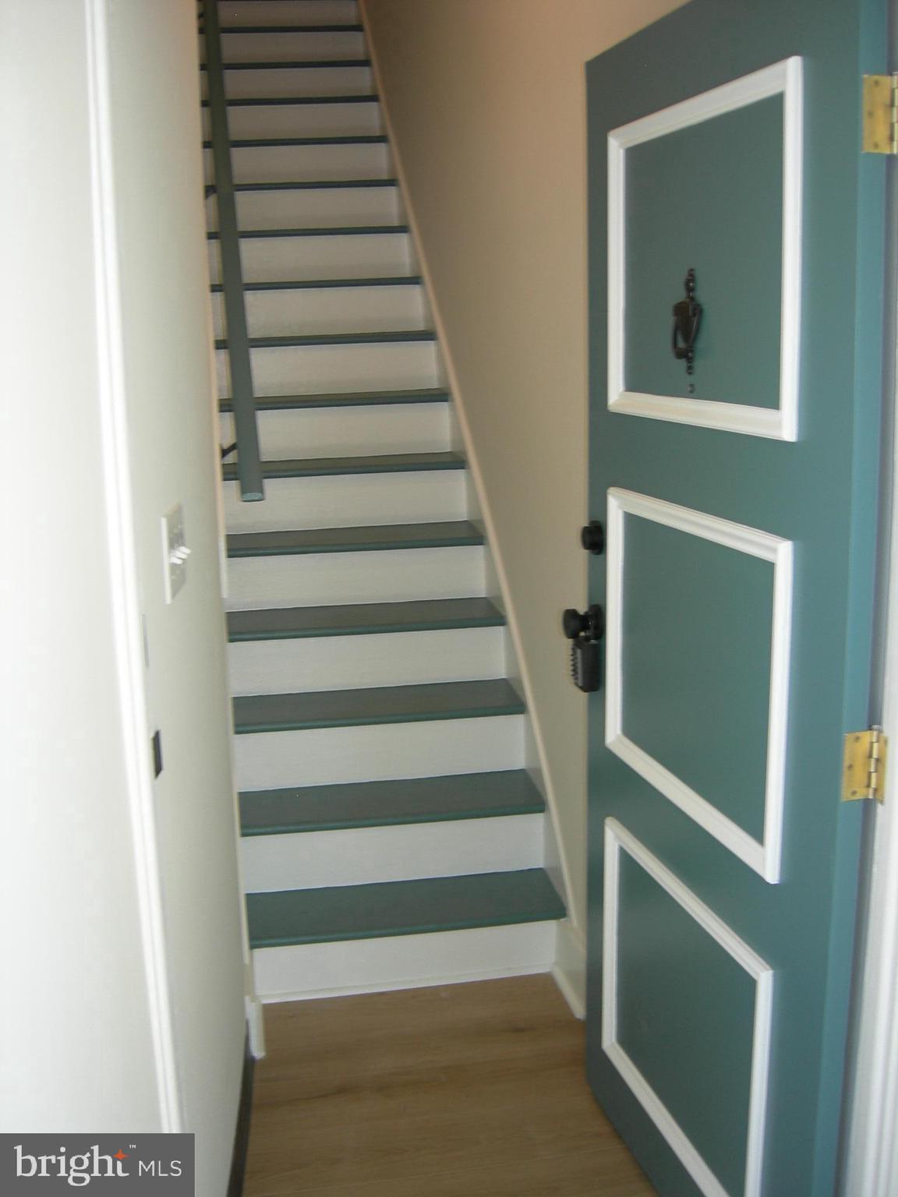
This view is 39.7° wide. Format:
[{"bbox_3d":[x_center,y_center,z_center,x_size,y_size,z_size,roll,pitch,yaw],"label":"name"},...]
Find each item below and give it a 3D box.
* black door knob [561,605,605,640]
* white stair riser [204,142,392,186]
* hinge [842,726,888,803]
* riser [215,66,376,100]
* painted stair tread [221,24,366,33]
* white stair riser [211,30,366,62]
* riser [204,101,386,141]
[{"bbox_3d":[0.253,0.045,2.357,0.059,0.065,0.064,-4,11,-14],"label":"black door knob"},{"bbox_3d":[-0.623,-1.760,5.100,0.770,0.178,0.020,-3,11,-8],"label":"white stair riser"},{"bbox_3d":[0.519,0.210,1.556,0.046,0.091,0.032,-4,11,-14],"label":"hinge"},{"bbox_3d":[-0.708,-2.230,5.465,0.770,0.178,0.020,-3,11,-8],"label":"riser"},{"bbox_3d":[-0.762,-2.575,5.716,0.770,0.028,0.250,-3,11,-8],"label":"painted stair tread"},{"bbox_3d":[-0.749,-2.463,5.648,0.770,0.178,0.020,-3,11,-8],"label":"white stair riser"},{"bbox_3d":[-0.665,-1.996,5.283,0.770,0.178,0.020,-3,11,-8],"label":"riser"}]

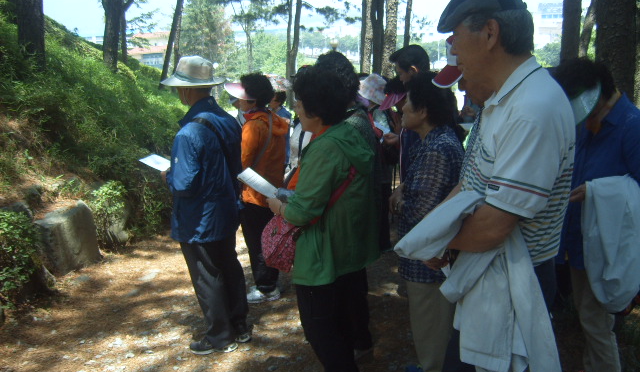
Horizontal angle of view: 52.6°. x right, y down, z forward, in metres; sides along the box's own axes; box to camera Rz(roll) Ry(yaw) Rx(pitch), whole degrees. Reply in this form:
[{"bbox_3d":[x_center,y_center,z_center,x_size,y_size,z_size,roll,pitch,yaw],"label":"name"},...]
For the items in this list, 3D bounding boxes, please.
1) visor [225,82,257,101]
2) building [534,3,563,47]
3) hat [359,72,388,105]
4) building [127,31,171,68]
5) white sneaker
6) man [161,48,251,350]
[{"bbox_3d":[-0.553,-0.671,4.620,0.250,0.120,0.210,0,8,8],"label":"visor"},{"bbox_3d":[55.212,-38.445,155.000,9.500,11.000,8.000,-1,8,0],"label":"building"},{"bbox_3d":[0.393,-0.708,4.750,0.280,0.160,0.260,10,3,-11],"label":"hat"},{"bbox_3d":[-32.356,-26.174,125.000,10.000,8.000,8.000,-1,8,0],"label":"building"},{"bbox_3d":[-0.425,0.799,4.807,0.260,0.110,0.100,-3,8,-15],"label":"white sneaker"},{"bbox_3d":[-0.672,0.124,3.864,0.430,1.710,0.490,2,9,22],"label":"man"}]

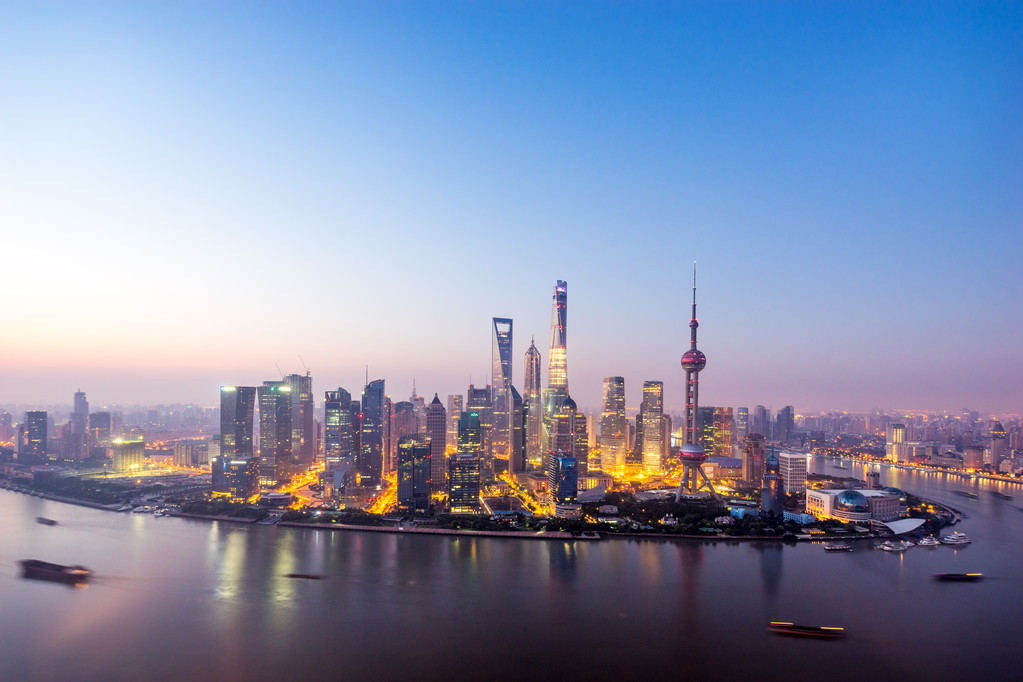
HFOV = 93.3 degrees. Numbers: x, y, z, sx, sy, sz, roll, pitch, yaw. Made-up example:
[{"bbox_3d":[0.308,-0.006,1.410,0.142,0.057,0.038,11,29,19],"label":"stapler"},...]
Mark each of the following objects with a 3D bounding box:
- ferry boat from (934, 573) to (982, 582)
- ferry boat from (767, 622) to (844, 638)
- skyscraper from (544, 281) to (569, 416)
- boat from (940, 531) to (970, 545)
[{"bbox_3d":[499.580,263.930,541.420,47.000,6.500,9.000,0,-7,1],"label":"ferry boat"},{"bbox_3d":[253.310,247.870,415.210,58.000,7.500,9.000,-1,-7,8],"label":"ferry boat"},{"bbox_3d":[166.770,94.500,1790.000,85.000,630.000,85.000,0,-7,0],"label":"skyscraper"},{"bbox_3d":[625.610,278.140,681.320,38.500,12.500,9.000,0,-7,0],"label":"boat"}]

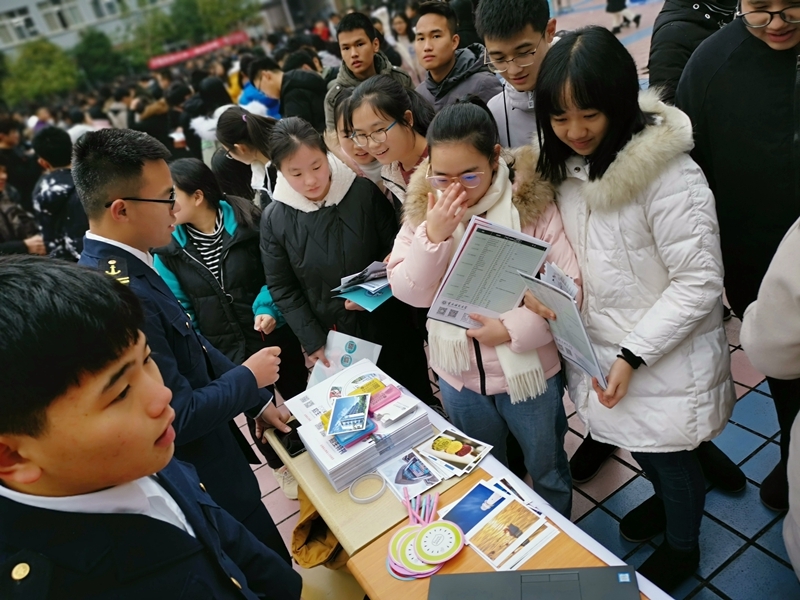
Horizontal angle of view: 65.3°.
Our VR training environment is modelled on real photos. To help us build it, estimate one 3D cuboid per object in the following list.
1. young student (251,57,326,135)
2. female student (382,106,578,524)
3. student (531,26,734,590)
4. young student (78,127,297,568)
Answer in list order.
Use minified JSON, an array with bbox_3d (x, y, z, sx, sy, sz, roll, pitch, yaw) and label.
[{"bbox_3d":[-0.376,-0.605,3.597,0.420,1.610,0.500,-14,25,9],"label":"young student"},{"bbox_3d":[0.344,0.120,1.827,0.520,1.460,0.420,-4,28,27],"label":"female student"},{"bbox_3d":[0.598,0.093,1.620,0.430,1.540,0.540,-31,28,-26],"label":"student"},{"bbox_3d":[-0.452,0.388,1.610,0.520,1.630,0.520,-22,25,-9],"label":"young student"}]

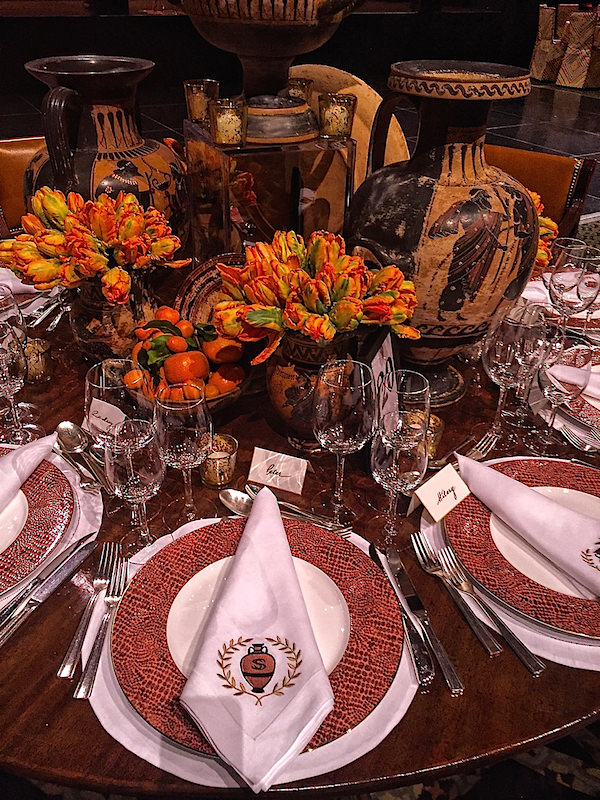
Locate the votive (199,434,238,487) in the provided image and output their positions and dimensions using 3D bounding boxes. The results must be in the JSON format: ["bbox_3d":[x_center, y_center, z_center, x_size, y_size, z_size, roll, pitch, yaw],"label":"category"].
[{"bbox_3d":[-0.124,0.094,1.005,0.059,0.063,0.059,-3,34,-7],"label":"votive"}]

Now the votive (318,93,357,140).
[{"bbox_3d":[0.060,-0.463,1.102,0.060,0.063,0.060,3,34,2],"label":"votive"}]

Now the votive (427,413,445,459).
[{"bbox_3d":[0.205,0.057,1.079,0.057,0.066,0.057,10,35,11],"label":"votive"}]

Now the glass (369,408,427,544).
[{"bbox_3d":[0.128,0.108,0.890,0.075,0.184,0.075,9,34,9],"label":"glass"}]

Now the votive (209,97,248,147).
[{"bbox_3d":[-0.114,-0.443,1.073,0.060,0.063,0.060,-1,34,-5],"label":"votive"}]

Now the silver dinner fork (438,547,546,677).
[{"bbox_3d":[0.231,0.250,0.820,0.027,0.022,0.193,-14,36,-22],"label":"silver dinner fork"}]

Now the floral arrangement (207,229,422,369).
[{"bbox_3d":[0.024,-0.149,0.962,0.300,0.180,0.270,2,34,0],"label":"floral arrangement"}]

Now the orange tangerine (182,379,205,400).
[{"bbox_3d":[-0.167,-0.016,1.048,0.036,0.034,0.036,2,34,0],"label":"orange tangerine"}]

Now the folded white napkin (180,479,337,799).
[{"bbox_3d":[-0.043,0.240,0.774,0.165,0.060,0.385,1,34,0],"label":"folded white napkin"}]

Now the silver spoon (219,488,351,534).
[{"bbox_3d":[-0.024,0.158,0.949,0.200,0.022,0.042,13,35,17],"label":"silver spoon"}]

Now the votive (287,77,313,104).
[{"bbox_3d":[-0.002,-0.577,1.266,0.061,0.063,0.061,2,34,0],"label":"votive"}]

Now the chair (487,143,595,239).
[{"bbox_3d":[0.498,-0.255,2.123,0.490,0.940,0.580,20,38,26],"label":"chair"}]

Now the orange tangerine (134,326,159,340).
[{"bbox_3d":[-0.263,-0.117,1.157,0.040,0.032,0.034,2,34,0],"label":"orange tangerine"}]

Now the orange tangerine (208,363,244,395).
[{"bbox_3d":[-0.122,-0.034,1.111,0.063,0.056,0.063,2,34,0],"label":"orange tangerine"}]

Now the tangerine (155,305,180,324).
[{"bbox_3d":[-0.238,-0.152,1.206,0.047,0.042,0.047,-5,35,-11],"label":"tangerine"}]

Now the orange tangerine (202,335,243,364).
[{"bbox_3d":[-0.134,-0.089,1.157,0.068,0.058,0.068,2,34,0],"label":"orange tangerine"}]

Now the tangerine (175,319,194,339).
[{"bbox_3d":[-0.202,-0.125,1.173,0.034,0.033,0.034,2,34,0],"label":"tangerine"}]

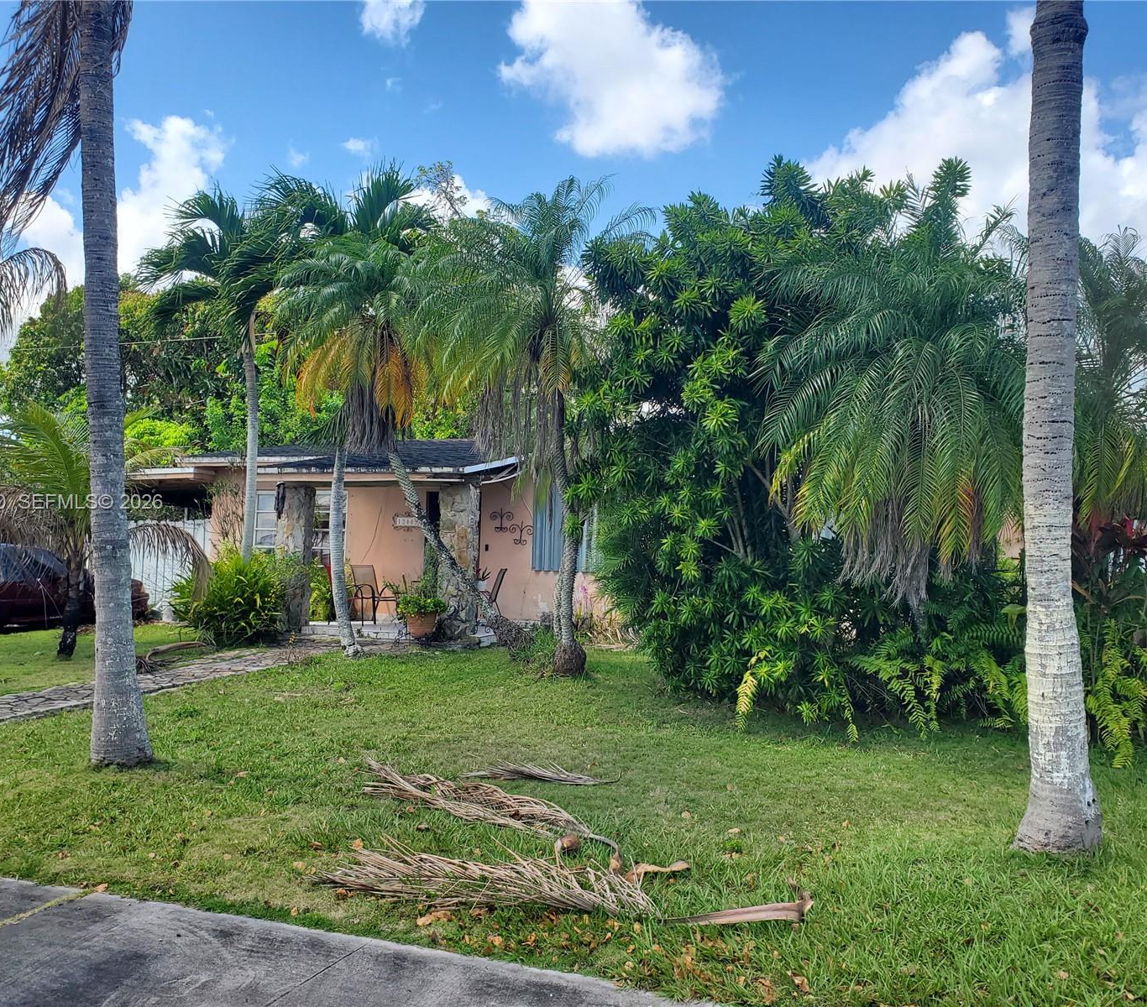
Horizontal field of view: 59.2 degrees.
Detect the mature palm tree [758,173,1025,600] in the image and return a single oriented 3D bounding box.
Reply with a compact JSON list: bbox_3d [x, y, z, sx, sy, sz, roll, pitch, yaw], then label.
[{"bbox_3d":[2.946,-0.769,9.300,2.476,4.798,2.500,0,-2,0],"label":"mature palm tree"}]

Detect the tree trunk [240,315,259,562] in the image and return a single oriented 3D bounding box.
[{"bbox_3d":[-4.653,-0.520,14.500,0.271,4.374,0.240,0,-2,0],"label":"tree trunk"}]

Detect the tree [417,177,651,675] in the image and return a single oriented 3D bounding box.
[{"bbox_3d":[-0.435,-0.864,11.300,2.598,5.571,2.500,0,-2,0],"label":"tree"}]

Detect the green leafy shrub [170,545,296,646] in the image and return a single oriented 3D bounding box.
[{"bbox_3d":[-4.819,1.309,14.300,1.770,1.443,1.500,0,-2,0],"label":"green leafy shrub"}]

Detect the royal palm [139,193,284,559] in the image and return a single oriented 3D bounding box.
[{"bbox_3d":[-5.226,-1.365,14.500,2.081,6.365,2.200,0,-2,0],"label":"royal palm"}]

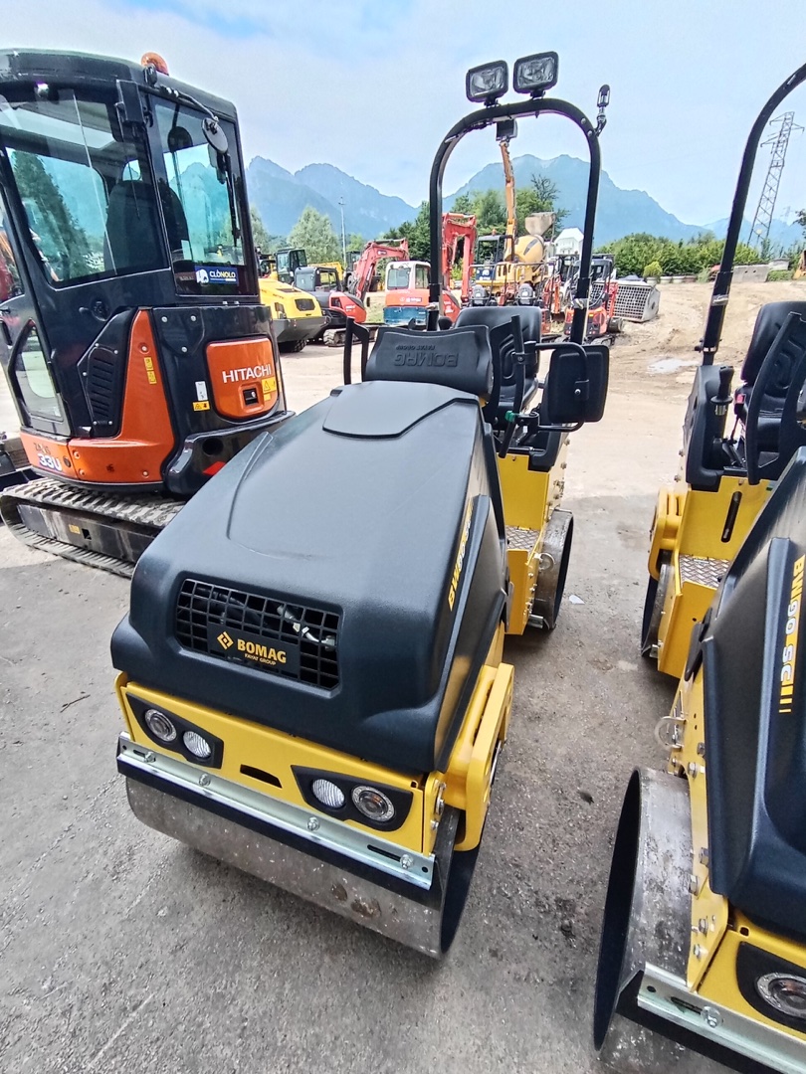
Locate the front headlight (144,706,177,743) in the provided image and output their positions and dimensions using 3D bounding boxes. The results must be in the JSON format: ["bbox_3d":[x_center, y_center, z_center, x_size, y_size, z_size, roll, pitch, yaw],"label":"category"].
[{"bbox_3d":[-0.584,0.455,1.299,0.094,0.094,0.050,10,26,20],"label":"front headlight"}]

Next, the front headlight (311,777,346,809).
[{"bbox_3d":[-0.154,0.549,1.153,0.080,0.080,0.045,10,26,20],"label":"front headlight"}]

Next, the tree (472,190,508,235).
[{"bbox_3d":[6.805,-23.414,43.753,4.200,8.800,4.200,0,25,0],"label":"tree"}]

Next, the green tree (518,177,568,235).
[{"bbox_3d":[11.092,-24.155,42.400,4.800,7.400,4.800,5,28,12],"label":"green tree"}]

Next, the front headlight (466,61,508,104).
[{"bbox_3d":[0.358,-1.878,2.192,0.162,0.130,0.085,10,29,20],"label":"front headlight"}]

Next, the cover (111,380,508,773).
[{"bbox_3d":[-0.152,-0.036,1.296,0.790,0.560,0.800,10,29,20],"label":"cover"}]

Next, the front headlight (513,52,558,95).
[{"bbox_3d":[0.526,-1.820,2.077,0.170,0.118,0.080,14,38,28],"label":"front headlight"}]

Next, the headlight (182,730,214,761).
[{"bbox_3d":[-0.472,0.475,1.240,0.086,0.088,0.045,10,29,20],"label":"headlight"}]

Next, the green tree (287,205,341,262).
[{"bbox_3d":[-8.666,-27.649,52.628,5.600,9.500,5.600,0,25,0],"label":"green tree"}]

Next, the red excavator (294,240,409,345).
[{"bbox_3d":[-1.560,-9.240,19.748,2.100,3.450,5.100,22,33,39],"label":"red excavator"}]

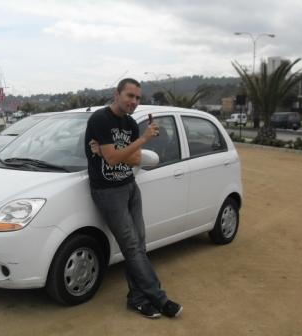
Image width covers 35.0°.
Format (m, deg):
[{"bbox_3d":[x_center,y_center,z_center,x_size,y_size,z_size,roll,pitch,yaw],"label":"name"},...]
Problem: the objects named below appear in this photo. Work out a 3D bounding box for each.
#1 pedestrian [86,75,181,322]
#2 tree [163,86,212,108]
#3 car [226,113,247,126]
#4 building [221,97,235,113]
[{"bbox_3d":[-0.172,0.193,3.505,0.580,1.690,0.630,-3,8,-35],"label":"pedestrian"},{"bbox_3d":[3.277,-5.337,43.000,4.200,4.100,4.200,2,6,0],"label":"tree"},{"bbox_3d":[12.211,-6.762,68.000,1.680,1.850,4.000,-2,7,-30],"label":"car"},{"bbox_3d":[24.431,-19.171,150.000,5.000,6.000,5.000,4,7,17],"label":"building"}]

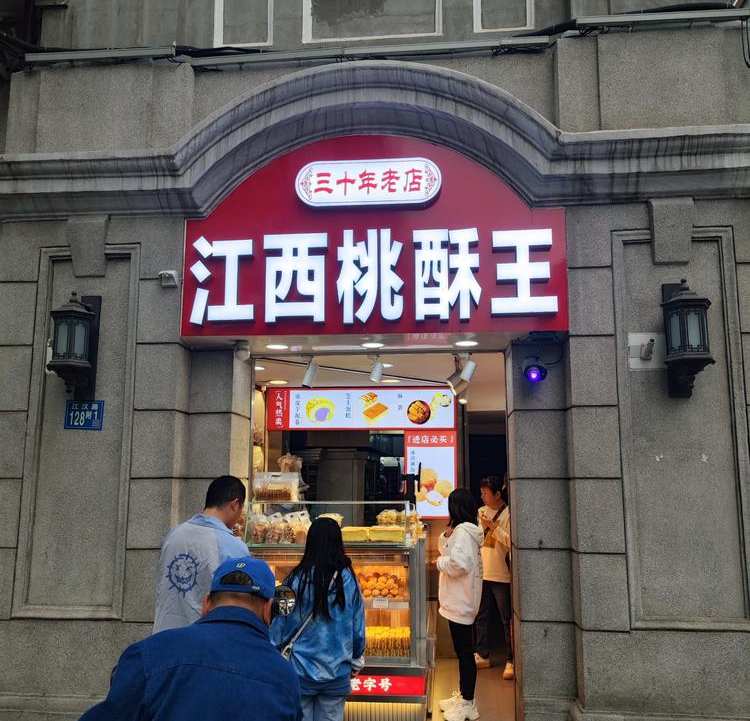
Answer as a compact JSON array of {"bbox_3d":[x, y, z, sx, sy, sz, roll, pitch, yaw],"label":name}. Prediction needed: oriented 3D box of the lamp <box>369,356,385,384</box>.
[{"bbox_3d":[0.011,0.073,5.035,0.110,0.200,0.120,-1,-8,5],"label":"lamp"}]

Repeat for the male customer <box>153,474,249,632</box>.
[{"bbox_3d":[-0.861,1.471,3.402,0.520,1.800,0.350,-5,-10,32],"label":"male customer"}]

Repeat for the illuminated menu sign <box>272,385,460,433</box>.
[{"bbox_3d":[-0.139,0.469,6.581,1.800,0.425,0.060,-1,-8,5],"label":"illuminated menu sign"}]

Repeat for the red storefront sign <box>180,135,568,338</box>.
[{"bbox_3d":[-0.017,-0.782,4.301,2.340,1.280,0.180,0,-9,5],"label":"red storefront sign"}]

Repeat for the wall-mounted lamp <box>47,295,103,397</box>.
[{"bbox_3d":[-1.861,-0.109,4.291,0.270,0.680,0.320,0,-9,5],"label":"wall-mounted lamp"}]

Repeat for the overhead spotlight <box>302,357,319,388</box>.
[{"bbox_3d":[-0.455,0.096,4.958,0.062,0.217,0.062,18,-18,8],"label":"overhead spotlight"}]

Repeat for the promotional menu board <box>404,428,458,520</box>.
[{"bbox_3d":[0.520,1.059,6.393,0.478,0.805,0.060,0,-9,5],"label":"promotional menu board"}]

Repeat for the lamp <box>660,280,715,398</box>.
[{"bbox_3d":[1.768,-0.136,3.949,0.270,0.680,0.320,0,-9,5],"label":"lamp"}]

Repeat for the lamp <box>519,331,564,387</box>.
[{"bbox_3d":[1.001,-0.012,4.170,0.250,0.310,0.220,0,-8,-1],"label":"lamp"}]

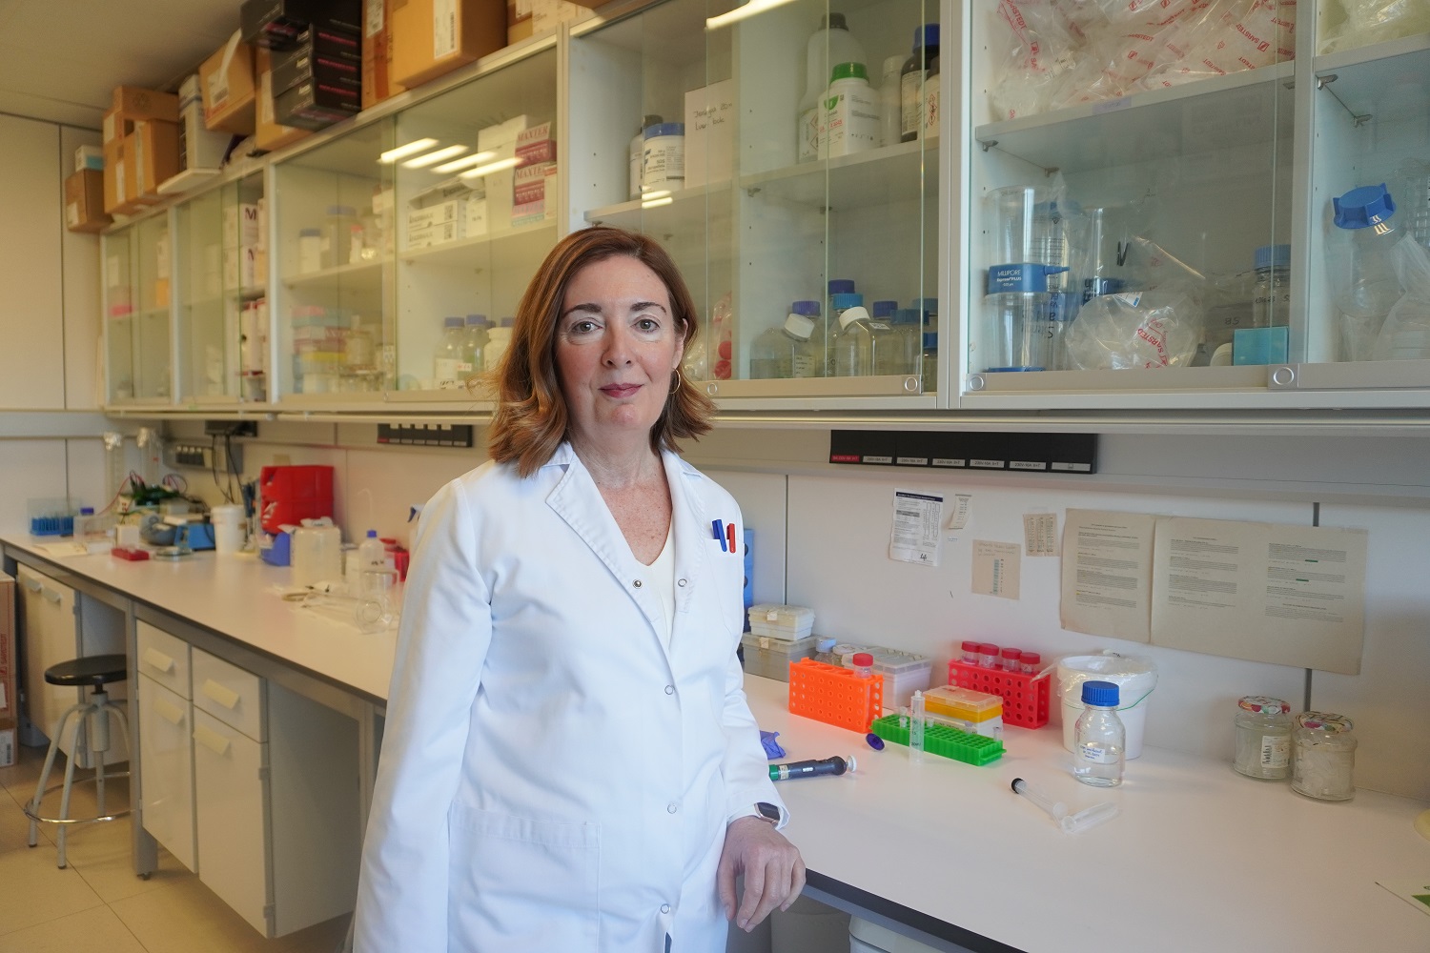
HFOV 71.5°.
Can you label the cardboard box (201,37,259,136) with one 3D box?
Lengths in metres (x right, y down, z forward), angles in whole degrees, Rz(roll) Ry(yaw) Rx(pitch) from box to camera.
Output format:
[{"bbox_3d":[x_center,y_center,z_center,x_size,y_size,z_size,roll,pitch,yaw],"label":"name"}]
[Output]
[{"bbox_3d":[-1.555,-1.349,3.476,0.455,0.228,0.292,4,5,44],"label":"cardboard box"}]

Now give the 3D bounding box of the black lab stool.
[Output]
[{"bbox_3d":[-2.102,0.946,3.407,0.450,0.610,0.450,4,5,44],"label":"black lab stool"}]

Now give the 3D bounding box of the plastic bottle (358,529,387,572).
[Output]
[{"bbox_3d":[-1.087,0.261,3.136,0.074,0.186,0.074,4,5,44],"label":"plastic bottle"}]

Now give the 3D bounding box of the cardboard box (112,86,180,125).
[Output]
[{"bbox_3d":[-2.156,-1.418,3.850,0.099,0.099,0.273,4,5,44],"label":"cardboard box"}]

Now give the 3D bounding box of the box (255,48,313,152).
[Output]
[{"bbox_3d":[-1.261,-1.220,3.201,0.312,0.322,0.307,4,5,44],"label":"box"}]

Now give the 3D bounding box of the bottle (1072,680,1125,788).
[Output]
[{"bbox_3d":[0.582,0.388,1.498,0.069,0.142,0.069,4,5,44],"label":"bottle"}]

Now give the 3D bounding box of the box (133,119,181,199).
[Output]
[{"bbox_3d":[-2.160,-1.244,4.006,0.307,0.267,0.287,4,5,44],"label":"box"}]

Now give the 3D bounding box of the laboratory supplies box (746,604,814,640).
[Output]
[{"bbox_3d":[0.141,0.310,2.102,0.117,0.054,0.076,3,4,35],"label":"laboratory supplies box"}]

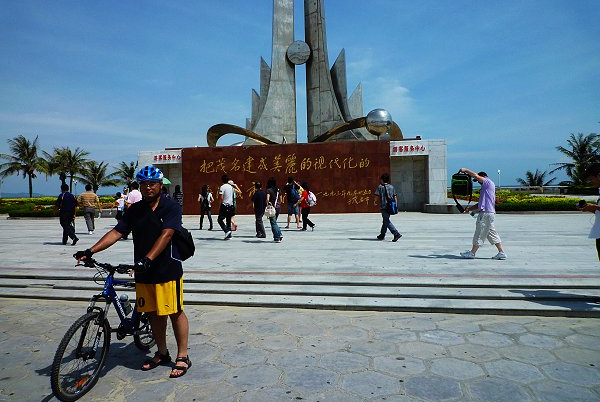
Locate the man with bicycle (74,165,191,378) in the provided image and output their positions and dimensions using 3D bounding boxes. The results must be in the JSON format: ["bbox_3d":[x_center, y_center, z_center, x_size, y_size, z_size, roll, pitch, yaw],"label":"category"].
[{"bbox_3d":[-1.330,0.597,3.730,0.750,1.790,0.680,0,2,21],"label":"man with bicycle"}]

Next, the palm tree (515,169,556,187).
[{"bbox_3d":[31.657,-2.596,58.000,5.300,3.900,5.300,-1,2,0],"label":"palm tree"}]

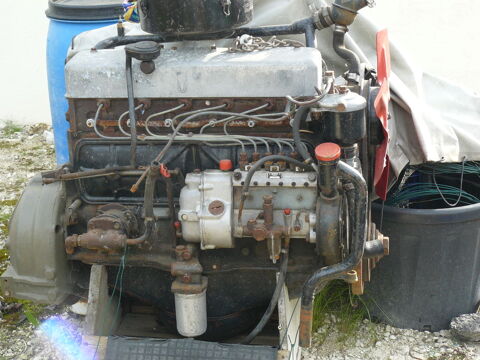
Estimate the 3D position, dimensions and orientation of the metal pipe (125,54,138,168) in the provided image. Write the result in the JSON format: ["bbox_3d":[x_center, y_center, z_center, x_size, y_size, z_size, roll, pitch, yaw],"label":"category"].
[{"bbox_3d":[-0.296,-0.185,2.537,0.026,0.310,0.030,0,17,0],"label":"metal pipe"}]

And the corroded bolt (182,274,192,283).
[{"bbox_3d":[-0.148,0.278,2.626,0.025,0.021,0.020,0,17,0],"label":"corroded bolt"}]

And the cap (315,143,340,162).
[{"bbox_3d":[0.231,-0.073,2.456,0.067,0.020,0.067,0,32,0],"label":"cap"}]

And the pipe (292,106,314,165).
[{"bbox_3d":[0.171,-0.121,2.514,0.052,0.144,0.070,0,17,0],"label":"pipe"}]

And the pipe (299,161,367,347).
[{"bbox_3d":[0.253,0.207,2.583,0.176,0.515,0.100,0,17,0],"label":"pipe"}]

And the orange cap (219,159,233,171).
[{"bbox_3d":[-0.039,-0.042,2.518,0.034,0.025,0.034,0,17,0],"label":"orange cap"}]

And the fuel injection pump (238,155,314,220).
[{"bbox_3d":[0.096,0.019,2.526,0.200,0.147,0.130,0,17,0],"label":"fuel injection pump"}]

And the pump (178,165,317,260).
[{"bbox_3d":[0.020,0.086,2.546,0.361,0.216,0.180,0,17,0],"label":"pump"}]

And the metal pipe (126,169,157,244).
[{"bbox_3d":[-0.270,0.076,2.554,0.070,0.206,0.060,0,17,0],"label":"metal pipe"}]

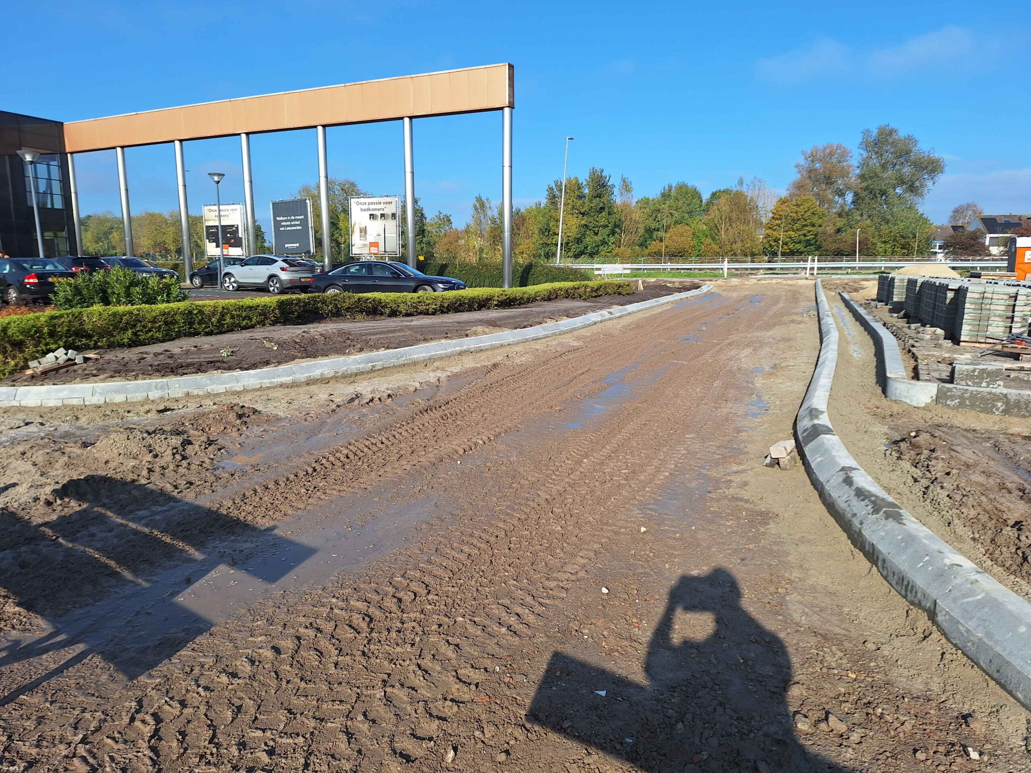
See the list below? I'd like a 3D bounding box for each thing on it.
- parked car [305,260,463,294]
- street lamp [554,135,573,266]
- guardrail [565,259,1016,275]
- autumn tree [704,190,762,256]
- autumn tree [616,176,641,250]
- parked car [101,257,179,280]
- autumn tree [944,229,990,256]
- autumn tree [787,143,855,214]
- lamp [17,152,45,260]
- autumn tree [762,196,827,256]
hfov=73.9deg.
[{"bbox_3d":[-3.940,-3.206,21.399,4.940,1.460,1.890,3,11,16],"label":"parked car"},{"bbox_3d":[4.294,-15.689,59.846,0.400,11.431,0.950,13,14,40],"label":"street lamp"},{"bbox_3d":[18.124,-8.935,51.678,32.233,0.750,0.360,4,12,25],"label":"guardrail"},{"bbox_3d":[29.249,-20.700,91.074,7.410,10.370,7.410,4,11,17],"label":"autumn tree"},{"bbox_3d":[16.332,-23.342,97.847,3.910,12.970,3.910,2,11,9],"label":"autumn tree"},{"bbox_3d":[-16.086,-4.555,28.051,4.600,1.500,1.830,5,12,23],"label":"parked car"},{"bbox_3d":[57.881,-17.749,88.208,5.533,4.727,5.533,7,13,32],"label":"autumn tree"},{"bbox_3d":[39.484,-23.682,90.125,8.892,15.561,8.892,5,12,23],"label":"autumn tree"},{"bbox_3d":[-17.358,-5.848,24.950,0.680,5.208,0.680,0,11,0],"label":"lamp"},{"bbox_3d":[30.313,-16.818,75.160,6.975,7.722,6.975,4,12,21],"label":"autumn tree"}]

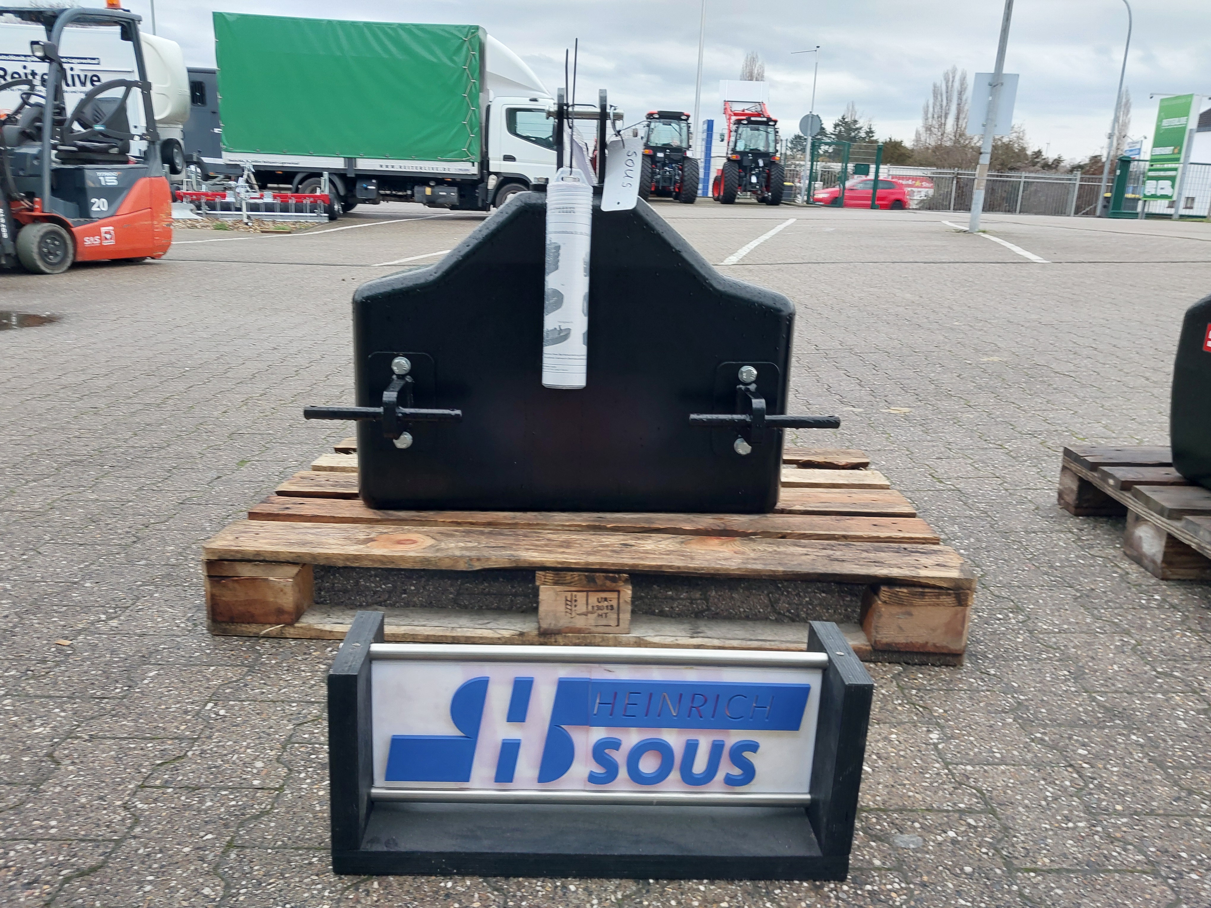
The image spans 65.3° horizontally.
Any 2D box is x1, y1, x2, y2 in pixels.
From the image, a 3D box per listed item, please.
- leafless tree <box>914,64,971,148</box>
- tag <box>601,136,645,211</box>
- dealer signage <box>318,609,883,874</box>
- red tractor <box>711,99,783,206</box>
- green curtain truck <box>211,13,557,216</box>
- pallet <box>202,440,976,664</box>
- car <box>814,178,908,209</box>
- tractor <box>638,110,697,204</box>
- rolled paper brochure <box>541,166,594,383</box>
[{"bbox_3d":[35.206,-33.904,100.000,5.200,14.600,4.800,2,16,0],"label":"leafless tree"},{"bbox_3d":[0.028,-0.471,1.590,0.063,0.117,0.014,4,16,-4],"label":"tag"},{"bbox_3d":[-0.010,0.319,1.044,0.546,0.235,0.142,2,16,-2],"label":"dealer signage"},{"bbox_3d":[4.249,-9.227,28.837,1.780,3.100,4.200,1,16,-2],"label":"red tractor"},{"bbox_3d":[-3.511,-5.920,17.106,6.050,3.250,2.200,0,16,-5],"label":"green curtain truck"},{"bbox_3d":[-0.021,0.142,1.868,1.200,0.146,0.800,2,15,1],"label":"pallet"},{"bbox_3d":[10.506,-10.745,39.466,3.980,1.450,1.690,4,16,5],"label":"car"},{"bbox_3d":[1.673,-8.531,27.293,1.750,2.450,3.600,1,16,-3],"label":"tractor"},{"bbox_3d":[-0.062,-0.286,1.551,0.074,0.353,0.074,1,16,-5],"label":"rolled paper brochure"}]

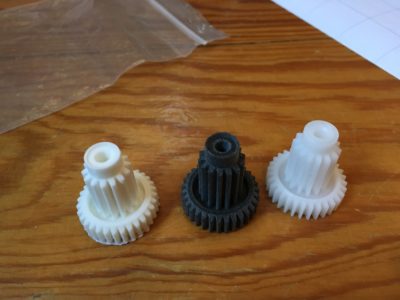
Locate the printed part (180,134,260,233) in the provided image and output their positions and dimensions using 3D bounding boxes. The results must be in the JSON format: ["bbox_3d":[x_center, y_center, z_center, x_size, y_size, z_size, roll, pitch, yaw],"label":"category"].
[{"bbox_3d":[0.009,0.011,0.145,0.034,0.039,0.034,-2,46,0],"label":"printed part"}]

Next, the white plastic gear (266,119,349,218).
[{"bbox_3d":[0.049,0.006,0.148,0.034,0.039,0.034,-2,46,0],"label":"white plastic gear"}]

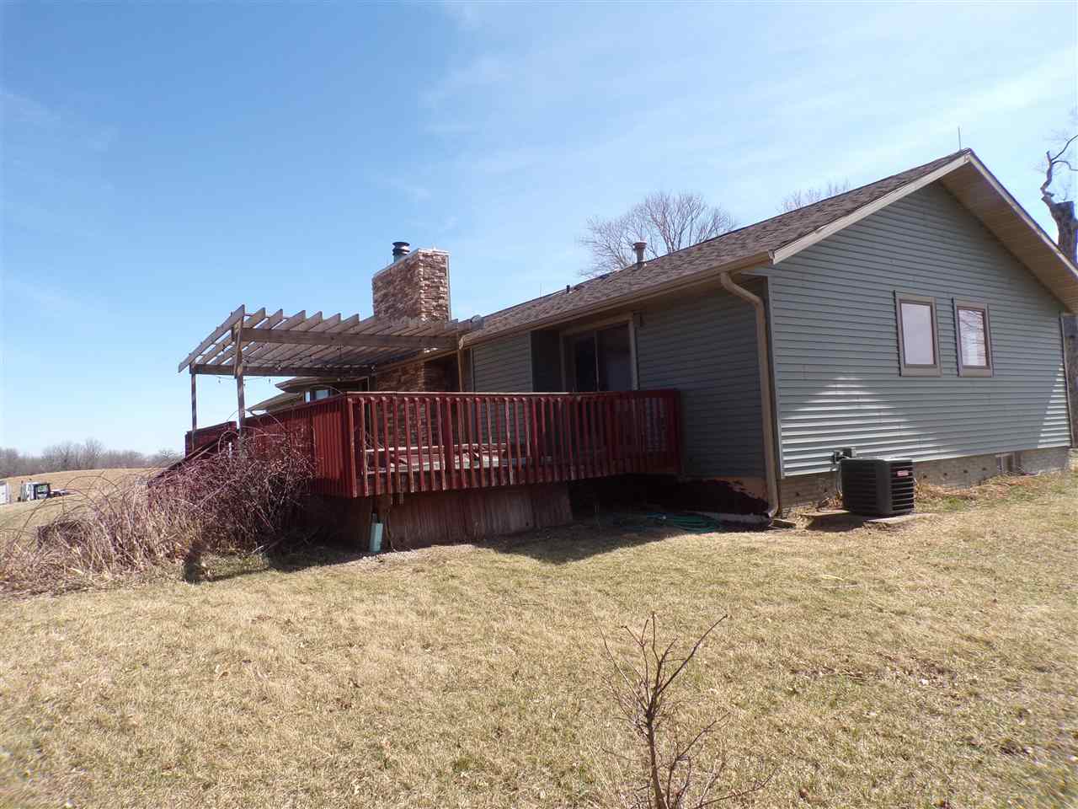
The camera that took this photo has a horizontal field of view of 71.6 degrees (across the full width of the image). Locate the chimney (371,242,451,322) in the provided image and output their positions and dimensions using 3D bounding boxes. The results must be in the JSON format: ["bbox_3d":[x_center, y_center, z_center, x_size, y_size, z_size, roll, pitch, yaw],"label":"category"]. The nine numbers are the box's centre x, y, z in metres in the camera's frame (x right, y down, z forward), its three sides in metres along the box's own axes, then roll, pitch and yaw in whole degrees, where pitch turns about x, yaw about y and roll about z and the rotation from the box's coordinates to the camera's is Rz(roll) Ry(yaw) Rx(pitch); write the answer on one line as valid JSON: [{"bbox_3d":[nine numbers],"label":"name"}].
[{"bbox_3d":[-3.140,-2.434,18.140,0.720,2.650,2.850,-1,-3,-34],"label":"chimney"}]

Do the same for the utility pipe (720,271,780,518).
[{"bbox_3d":[2.646,-0.126,9.346,0.650,3.100,0.170,-1,-3,-34],"label":"utility pipe"}]

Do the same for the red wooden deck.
[{"bbox_3d":[-1.707,0.612,11.995,4.850,1.180,6.200,-1,-3,-34],"label":"red wooden deck"}]

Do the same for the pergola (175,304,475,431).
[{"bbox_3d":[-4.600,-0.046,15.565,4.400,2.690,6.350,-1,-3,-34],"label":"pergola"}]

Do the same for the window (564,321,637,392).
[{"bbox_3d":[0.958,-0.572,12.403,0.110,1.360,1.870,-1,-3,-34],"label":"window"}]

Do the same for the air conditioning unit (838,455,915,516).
[{"bbox_3d":[4.122,0.993,9.108,0.630,0.660,0.570,-1,-3,-34],"label":"air conditioning unit"}]

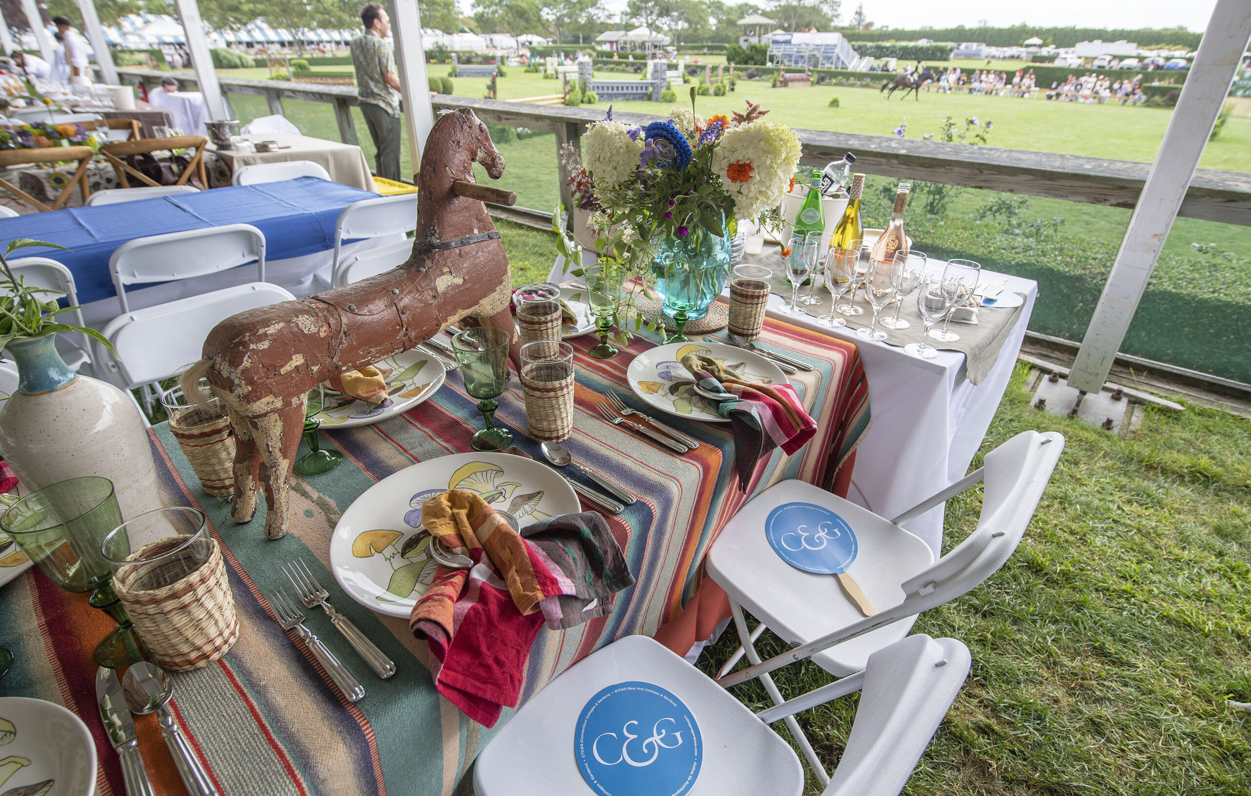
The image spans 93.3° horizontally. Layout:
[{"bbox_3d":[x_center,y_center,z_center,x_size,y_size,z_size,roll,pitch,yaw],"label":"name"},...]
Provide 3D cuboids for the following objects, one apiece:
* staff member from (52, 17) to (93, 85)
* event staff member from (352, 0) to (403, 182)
[{"bbox_3d":[-8.620,-5.139,9.534,0.400,1.720,0.500,-22,37,-32],"label":"staff member"},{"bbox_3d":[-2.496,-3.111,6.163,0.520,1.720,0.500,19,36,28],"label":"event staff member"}]

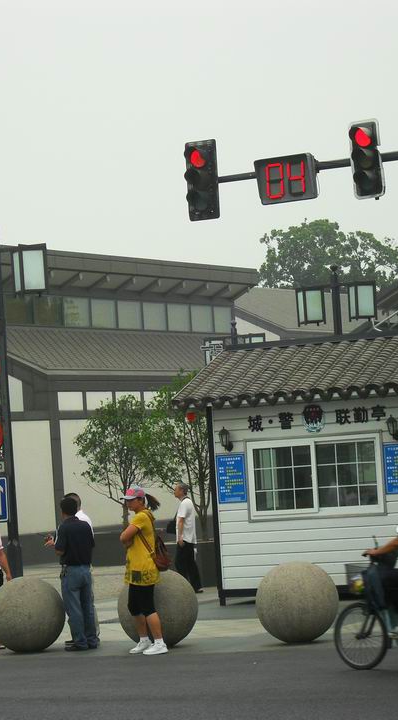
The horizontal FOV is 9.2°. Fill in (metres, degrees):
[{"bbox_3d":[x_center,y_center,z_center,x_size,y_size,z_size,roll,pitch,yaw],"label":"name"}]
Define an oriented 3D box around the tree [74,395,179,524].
[{"bbox_3d":[-1.646,2.311,54.730,2.250,3.060,2.200,-4,-3,0],"label":"tree"}]

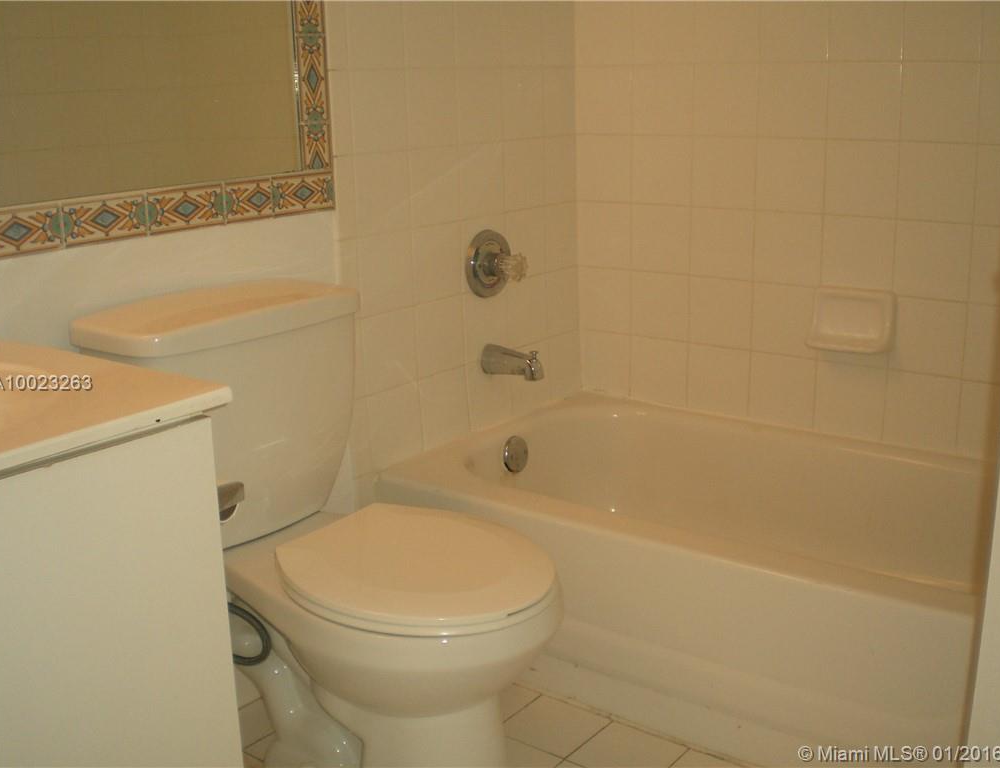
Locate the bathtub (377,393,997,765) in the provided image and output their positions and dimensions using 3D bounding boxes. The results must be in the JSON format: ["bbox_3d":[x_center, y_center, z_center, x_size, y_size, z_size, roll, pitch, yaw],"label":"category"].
[{"bbox_3d":[0.569,0.361,2.092,1.509,0.356,0.747,10,19,36],"label":"bathtub"}]

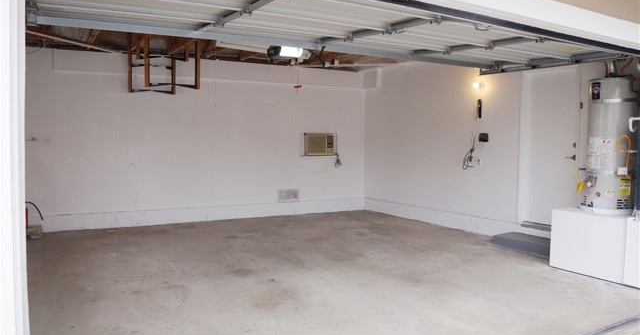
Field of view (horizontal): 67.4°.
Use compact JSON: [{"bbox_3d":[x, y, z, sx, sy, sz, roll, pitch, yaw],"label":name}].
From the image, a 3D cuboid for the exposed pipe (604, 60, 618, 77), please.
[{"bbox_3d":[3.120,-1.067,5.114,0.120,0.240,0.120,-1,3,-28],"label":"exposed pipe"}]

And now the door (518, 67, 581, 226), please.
[{"bbox_3d":[2.991,-0.239,6.301,0.080,2.050,0.830,-1,3,-28],"label":"door"}]

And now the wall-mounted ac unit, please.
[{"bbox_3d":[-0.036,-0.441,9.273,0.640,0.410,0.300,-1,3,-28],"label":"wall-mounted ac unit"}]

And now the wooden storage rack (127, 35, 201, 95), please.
[{"bbox_3d":[-1.950,-1.325,5.933,0.604,0.760,0.849,-1,3,-28],"label":"wooden storage rack"}]

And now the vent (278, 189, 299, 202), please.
[{"bbox_3d":[-0.602,0.544,9.155,0.420,0.225,0.030,-1,3,-28],"label":"vent"}]

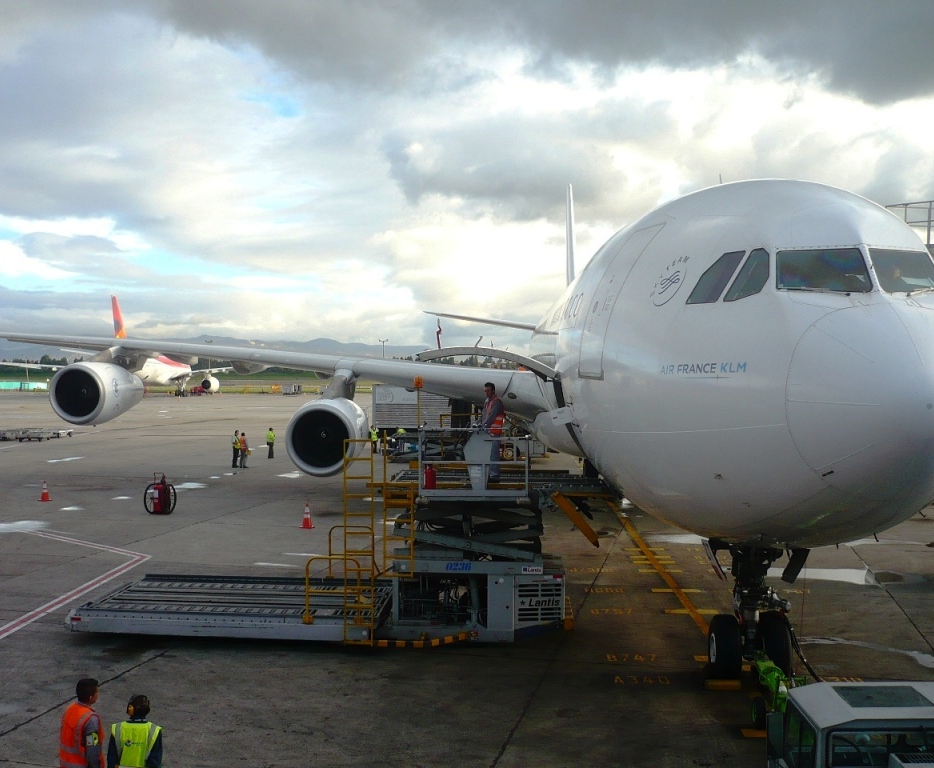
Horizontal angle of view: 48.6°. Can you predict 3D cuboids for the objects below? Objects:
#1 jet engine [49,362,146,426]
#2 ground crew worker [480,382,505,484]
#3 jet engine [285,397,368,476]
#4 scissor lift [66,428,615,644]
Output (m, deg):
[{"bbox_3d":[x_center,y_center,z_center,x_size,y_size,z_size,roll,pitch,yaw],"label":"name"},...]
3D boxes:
[{"bbox_3d":[-13.763,0.375,39.415,2.380,2.380,4.900,0,1,3],"label":"jet engine"},{"bbox_3d":[0.453,0.864,18.412,0.460,1.770,0.540,-1,1,-35],"label":"ground crew worker"},{"bbox_3d":[-4.196,1.645,33.035,2.380,2.380,4.900,0,1,3],"label":"jet engine"},{"bbox_3d":[-2.100,2.570,19.134,9.650,3.820,3.200,0,1,5],"label":"scissor lift"}]

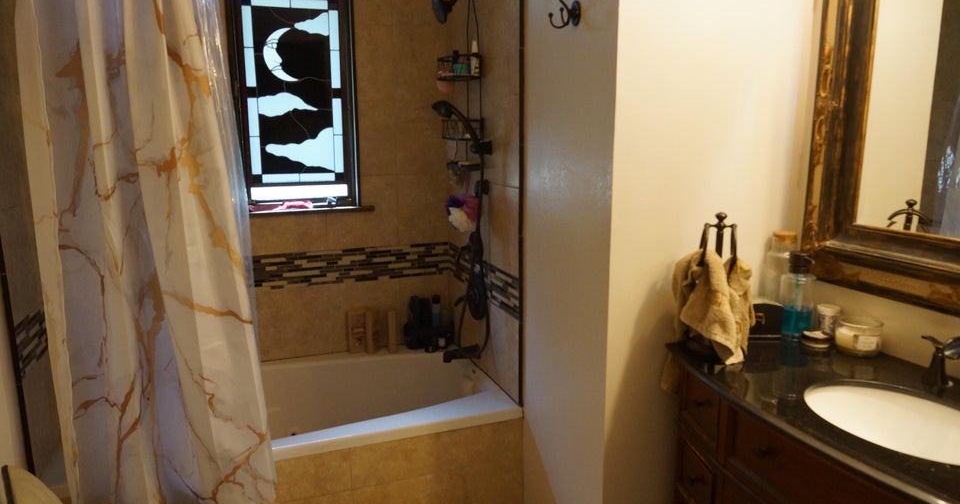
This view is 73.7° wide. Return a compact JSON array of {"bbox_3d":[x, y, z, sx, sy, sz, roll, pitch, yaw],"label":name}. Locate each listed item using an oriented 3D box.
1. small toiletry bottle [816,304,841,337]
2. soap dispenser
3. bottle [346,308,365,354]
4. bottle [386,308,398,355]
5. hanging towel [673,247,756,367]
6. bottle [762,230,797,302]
[{"bbox_3d":[0.954,0.196,1.752,0.061,0.090,0.061,4,11,25],"label":"small toiletry bottle"},{"bbox_3d":[0.885,0.119,1.770,0.090,0.238,0.090,-4,10,-20],"label":"soap dispenser"},{"bbox_3d":[-0.562,0.364,2.943,0.083,0.195,0.048,-3,10,-12],"label":"bottle"},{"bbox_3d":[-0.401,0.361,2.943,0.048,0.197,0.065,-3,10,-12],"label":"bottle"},{"bbox_3d":[0.604,0.127,1.659,0.198,0.258,0.170,3,10,22],"label":"hanging towel"},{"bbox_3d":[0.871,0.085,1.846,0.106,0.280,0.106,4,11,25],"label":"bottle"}]

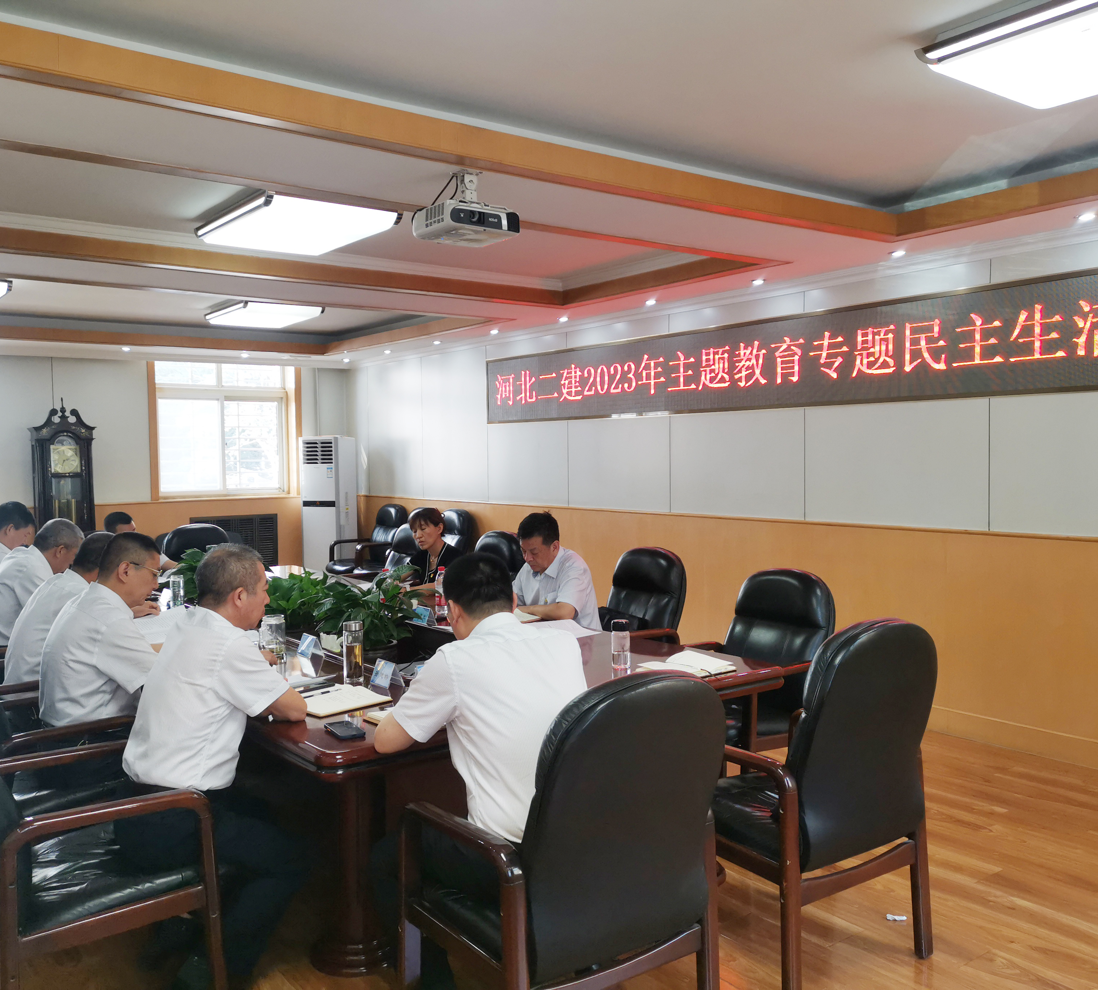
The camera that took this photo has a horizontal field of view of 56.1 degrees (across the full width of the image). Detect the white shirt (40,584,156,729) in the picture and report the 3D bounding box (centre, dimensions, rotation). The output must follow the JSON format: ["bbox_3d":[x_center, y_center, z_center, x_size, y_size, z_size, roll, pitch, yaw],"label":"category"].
[{"bbox_3d":[-1.610,0.567,3.689,0.420,0.510,0.480,-3,3,-45],"label":"white shirt"}]

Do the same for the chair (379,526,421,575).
[{"bbox_3d":[-1.234,0.767,7.371,0.680,1.070,0.640,-2,3,-36],"label":"chair"}]

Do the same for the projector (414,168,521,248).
[{"bbox_3d":[-0.317,-1.111,3.925,0.320,0.250,0.290,-2,3,-36],"label":"projector"}]

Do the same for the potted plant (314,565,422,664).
[{"bbox_3d":[-0.777,0.597,4.497,0.480,0.560,0.480,-2,3,-36],"label":"potted plant"}]

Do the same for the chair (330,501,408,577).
[{"bbox_3d":[-1.816,0.646,10.314,0.700,1.080,0.630,-2,3,-36],"label":"chair"}]

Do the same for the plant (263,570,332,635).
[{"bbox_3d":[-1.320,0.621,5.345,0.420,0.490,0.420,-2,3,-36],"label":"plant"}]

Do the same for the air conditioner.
[{"bbox_3d":[-2.372,0.275,11.151,0.500,1.790,0.360,1,3,30],"label":"air conditioner"}]

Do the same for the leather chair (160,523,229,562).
[{"bbox_3d":[-2.519,0.758,7.618,0.620,1.070,0.700,-2,3,-36],"label":"leather chair"}]

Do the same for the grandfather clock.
[{"bbox_3d":[-4.614,0.165,9.787,0.530,2.165,0.330,-2,3,-36],"label":"grandfather clock"}]

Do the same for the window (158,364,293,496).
[{"bbox_3d":[-3.407,-0.680,10.912,1.500,1.390,0.140,-2,3,-36],"label":"window"}]

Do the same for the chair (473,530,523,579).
[{"bbox_3d":[-0.541,0.783,6.408,0.700,1.080,0.630,-2,3,-36],"label":"chair"}]

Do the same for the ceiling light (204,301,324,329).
[{"bbox_3d":[-2.449,-1.562,8.833,0.730,0.100,1.050,-2,3,-36],"label":"ceiling light"}]

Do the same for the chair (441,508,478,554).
[{"bbox_3d":[-1.037,0.679,9.261,0.700,1.080,0.630,-2,3,-36],"label":"chair"}]

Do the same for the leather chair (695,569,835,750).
[{"bbox_3d":[0.859,0.858,4.496,0.680,1.060,0.640,-2,3,-36],"label":"leather chair"}]

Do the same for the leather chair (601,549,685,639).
[{"bbox_3d":[0.304,0.830,5.275,0.680,1.070,0.640,-2,3,-36],"label":"leather chair"}]

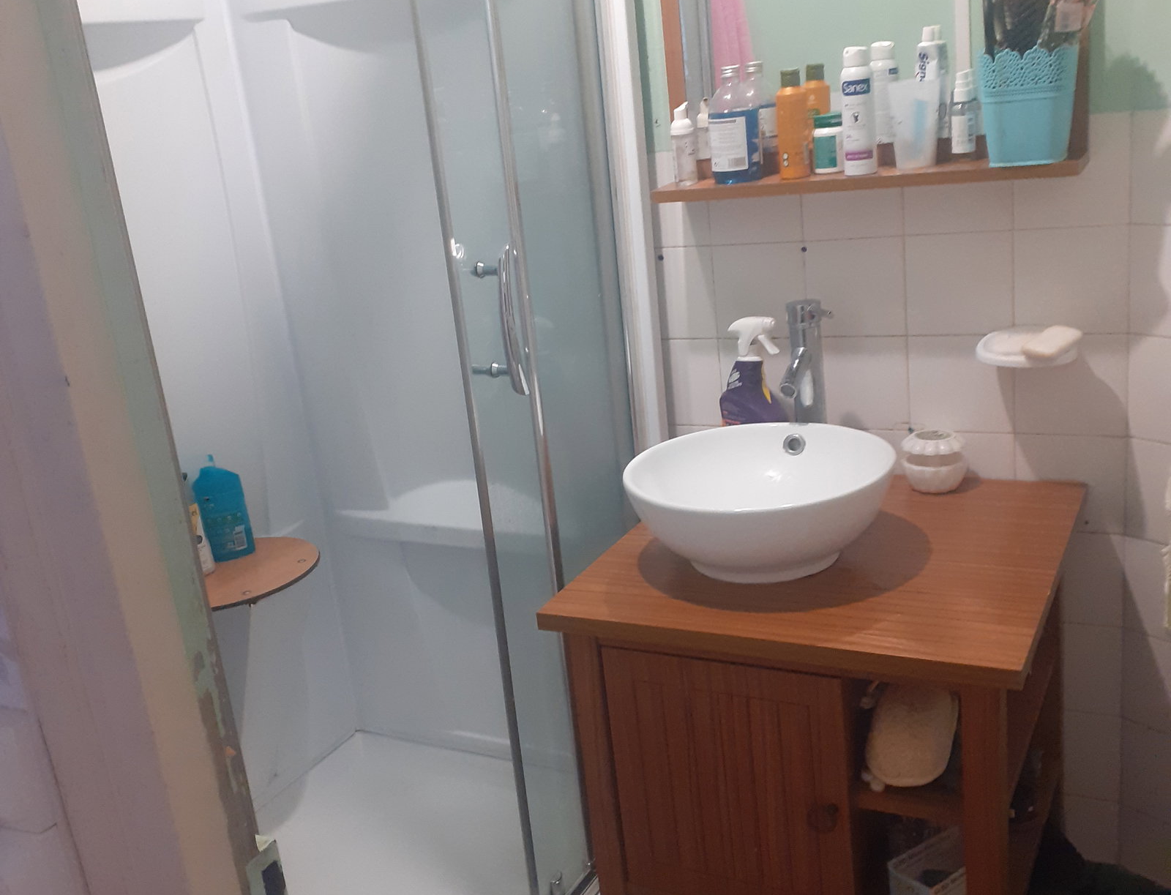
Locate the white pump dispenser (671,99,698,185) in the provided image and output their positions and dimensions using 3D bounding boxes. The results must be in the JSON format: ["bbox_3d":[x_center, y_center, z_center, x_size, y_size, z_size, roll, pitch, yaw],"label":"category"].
[{"bbox_3d":[0.152,-0.457,1.831,0.040,0.122,0.038,-6,17,2],"label":"white pump dispenser"}]

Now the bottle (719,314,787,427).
[{"bbox_3d":[0.266,-0.069,1.907,0.110,0.274,0.058,6,21,35],"label":"bottle"}]

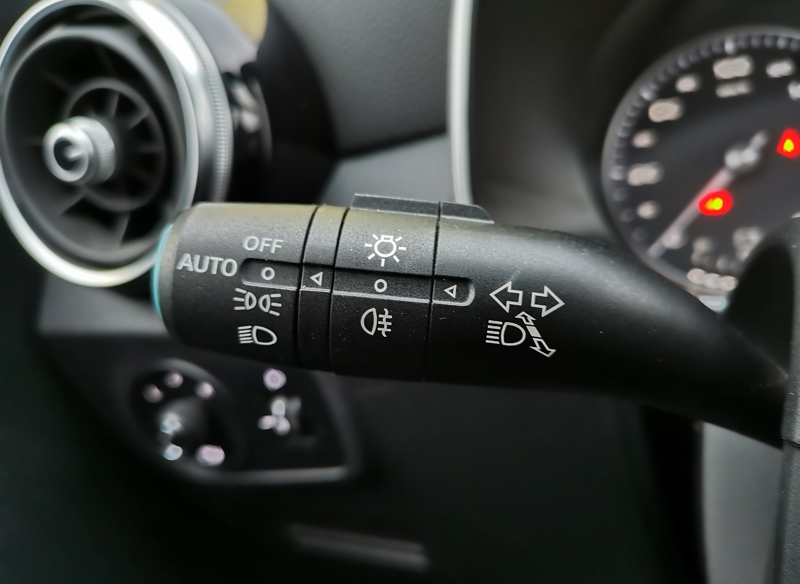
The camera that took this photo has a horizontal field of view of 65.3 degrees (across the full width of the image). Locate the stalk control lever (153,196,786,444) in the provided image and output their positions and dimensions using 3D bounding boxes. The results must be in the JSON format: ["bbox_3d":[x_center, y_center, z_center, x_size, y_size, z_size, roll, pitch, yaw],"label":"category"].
[{"bbox_3d":[0.025,0.007,0.127,0.146,0.043,0.036,8,8,-6],"label":"stalk control lever"}]

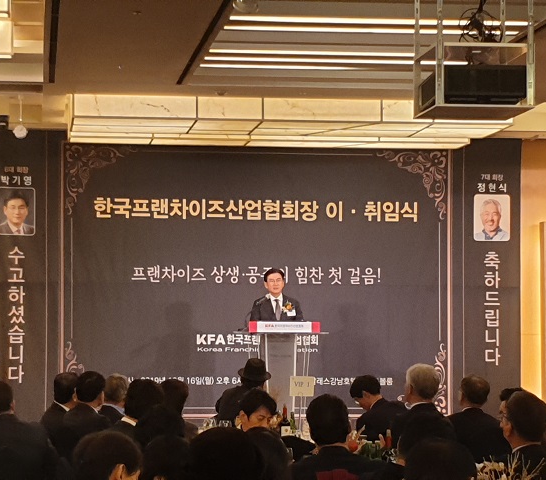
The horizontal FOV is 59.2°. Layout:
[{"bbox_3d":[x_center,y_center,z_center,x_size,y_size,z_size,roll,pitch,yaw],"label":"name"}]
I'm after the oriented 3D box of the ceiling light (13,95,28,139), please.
[{"bbox_3d":[-2.570,-1.260,4.900,0.140,0.440,0.140,0,-4,6],"label":"ceiling light"}]

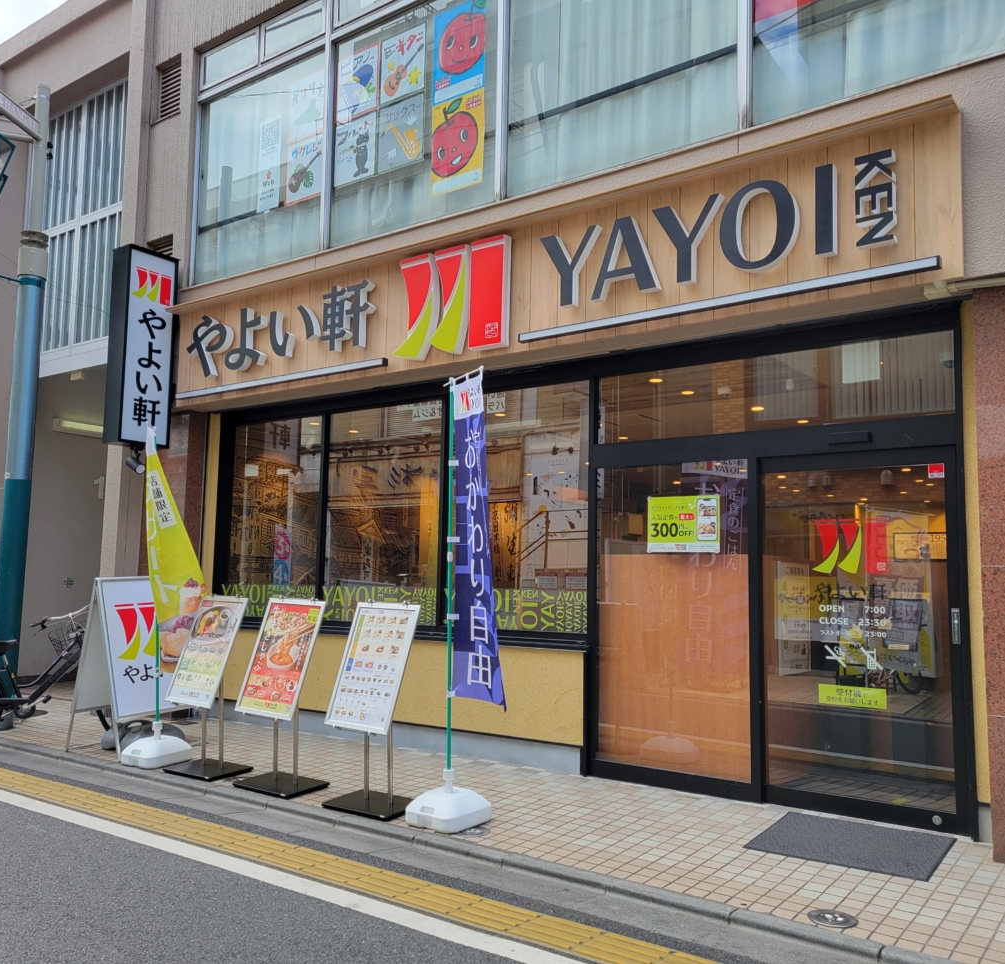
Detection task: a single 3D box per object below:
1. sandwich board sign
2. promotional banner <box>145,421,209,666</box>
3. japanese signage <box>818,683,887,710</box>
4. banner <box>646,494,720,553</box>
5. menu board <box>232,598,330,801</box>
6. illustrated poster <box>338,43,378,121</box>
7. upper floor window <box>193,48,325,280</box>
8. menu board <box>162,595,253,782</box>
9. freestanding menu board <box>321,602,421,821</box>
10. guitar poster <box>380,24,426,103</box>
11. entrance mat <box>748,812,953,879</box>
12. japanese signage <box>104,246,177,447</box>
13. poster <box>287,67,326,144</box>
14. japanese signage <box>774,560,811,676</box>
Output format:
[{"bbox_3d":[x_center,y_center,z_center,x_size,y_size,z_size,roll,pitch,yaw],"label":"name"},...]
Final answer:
[{"bbox_3d":[-2.861,1.428,7.686,0.683,1.347,0.824,-3,-6,32],"label":"sandwich board sign"},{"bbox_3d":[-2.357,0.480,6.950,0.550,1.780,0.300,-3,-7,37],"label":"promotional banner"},{"bbox_3d":[2.018,1.239,5.571,0.384,0.110,0.008,-3,-7,37],"label":"japanese signage"},{"bbox_3d":[1.156,0.273,6.175,0.503,0.364,0.010,-3,-6,35],"label":"banner"},{"bbox_3d":[-1.471,1.396,6.415,0.633,1.226,0.442,-4,-7,39],"label":"menu board"},{"bbox_3d":[-1.212,-3.326,8.066,0.513,0.580,0.010,-3,-7,37],"label":"illustrated poster"},{"bbox_3d":[-2.209,-2.838,8.747,1.850,1.870,0.080,-3,-7,37],"label":"upper floor window"},{"bbox_3d":[-2.051,1.405,6.759,0.540,1.210,0.380,-4,-7,39],"label":"menu board"},{"bbox_3d":[-0.758,1.330,5.787,0.540,1.210,0.390,-4,-7,40],"label":"freestanding menu board"},{"bbox_3d":[-0.790,-3.316,7.672,0.463,0.560,0.010,-3,-6,35],"label":"guitar poster"},{"bbox_3d":[1.799,1.865,4.989,0.894,0.012,0.734,-3,-3,35],"label":"entrance mat"},{"bbox_3d":[-3.218,-1.175,8.609,0.248,1.720,0.493,-3,-6,35],"label":"japanese signage"},{"bbox_3d":[-1.713,-3.287,8.443,0.490,0.570,0.010,-3,-7,37],"label":"poster"},{"bbox_3d":[1.940,0.904,6.439,0.030,0.740,0.580,-3,-7,37],"label":"japanese signage"}]

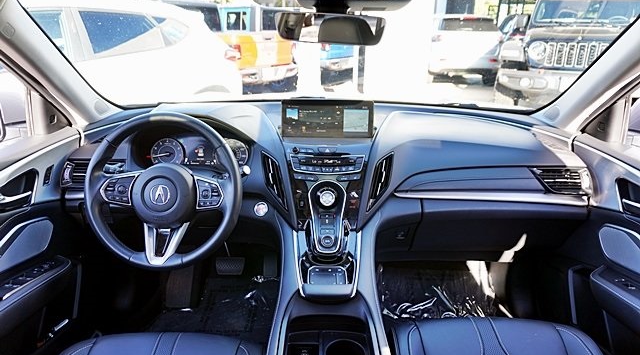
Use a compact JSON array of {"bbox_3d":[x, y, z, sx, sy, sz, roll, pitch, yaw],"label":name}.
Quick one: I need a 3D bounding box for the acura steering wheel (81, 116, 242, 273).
[{"bbox_3d":[-0.372,0.034,1.025,0.370,0.370,0.120,0,-3,0],"label":"acura steering wheel"}]

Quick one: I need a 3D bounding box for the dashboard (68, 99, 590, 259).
[{"bbox_3d":[0.024,-0.007,1.308,1.450,0.430,0.470,0,20,0],"label":"dashboard"}]

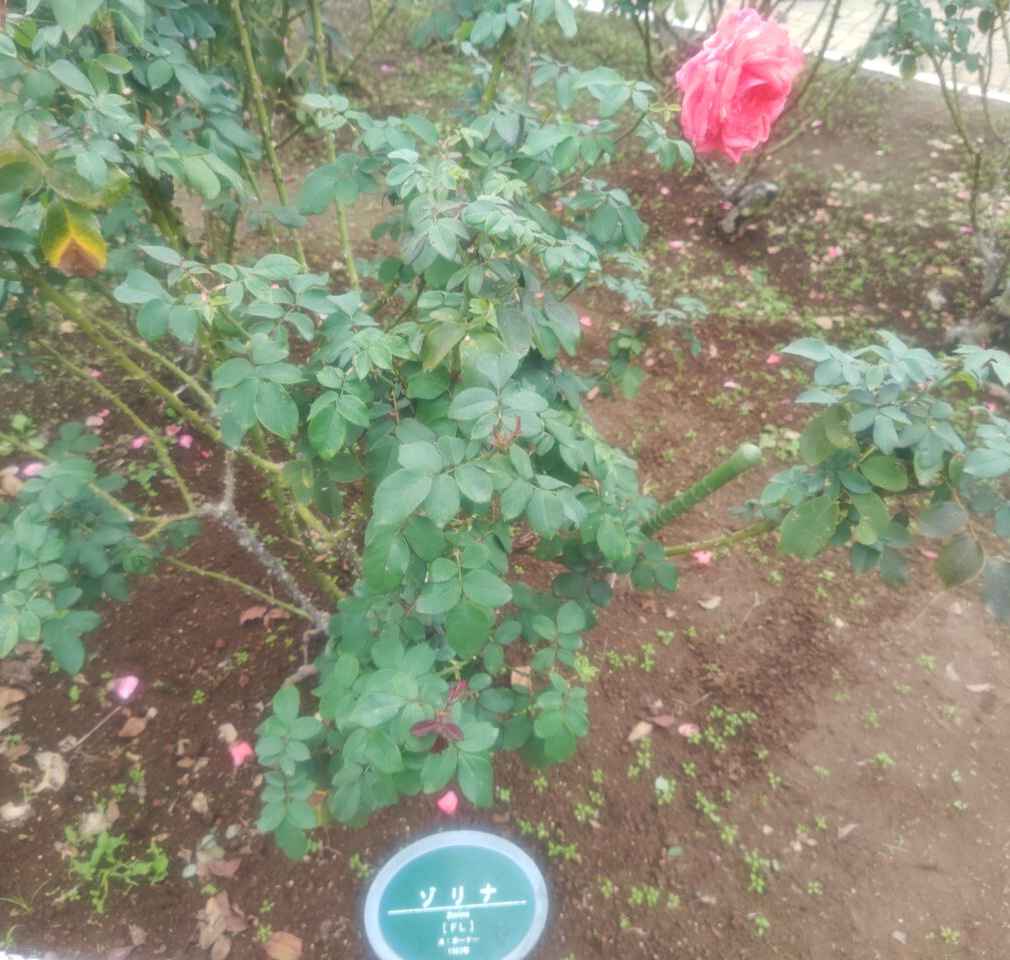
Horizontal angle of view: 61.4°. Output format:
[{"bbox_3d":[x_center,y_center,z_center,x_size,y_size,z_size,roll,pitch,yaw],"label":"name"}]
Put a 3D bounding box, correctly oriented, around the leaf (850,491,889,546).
[{"bbox_3d":[0.428,0.046,1.000,0.040,0.012,0.066,-12,76,18],"label":"leaf"}]

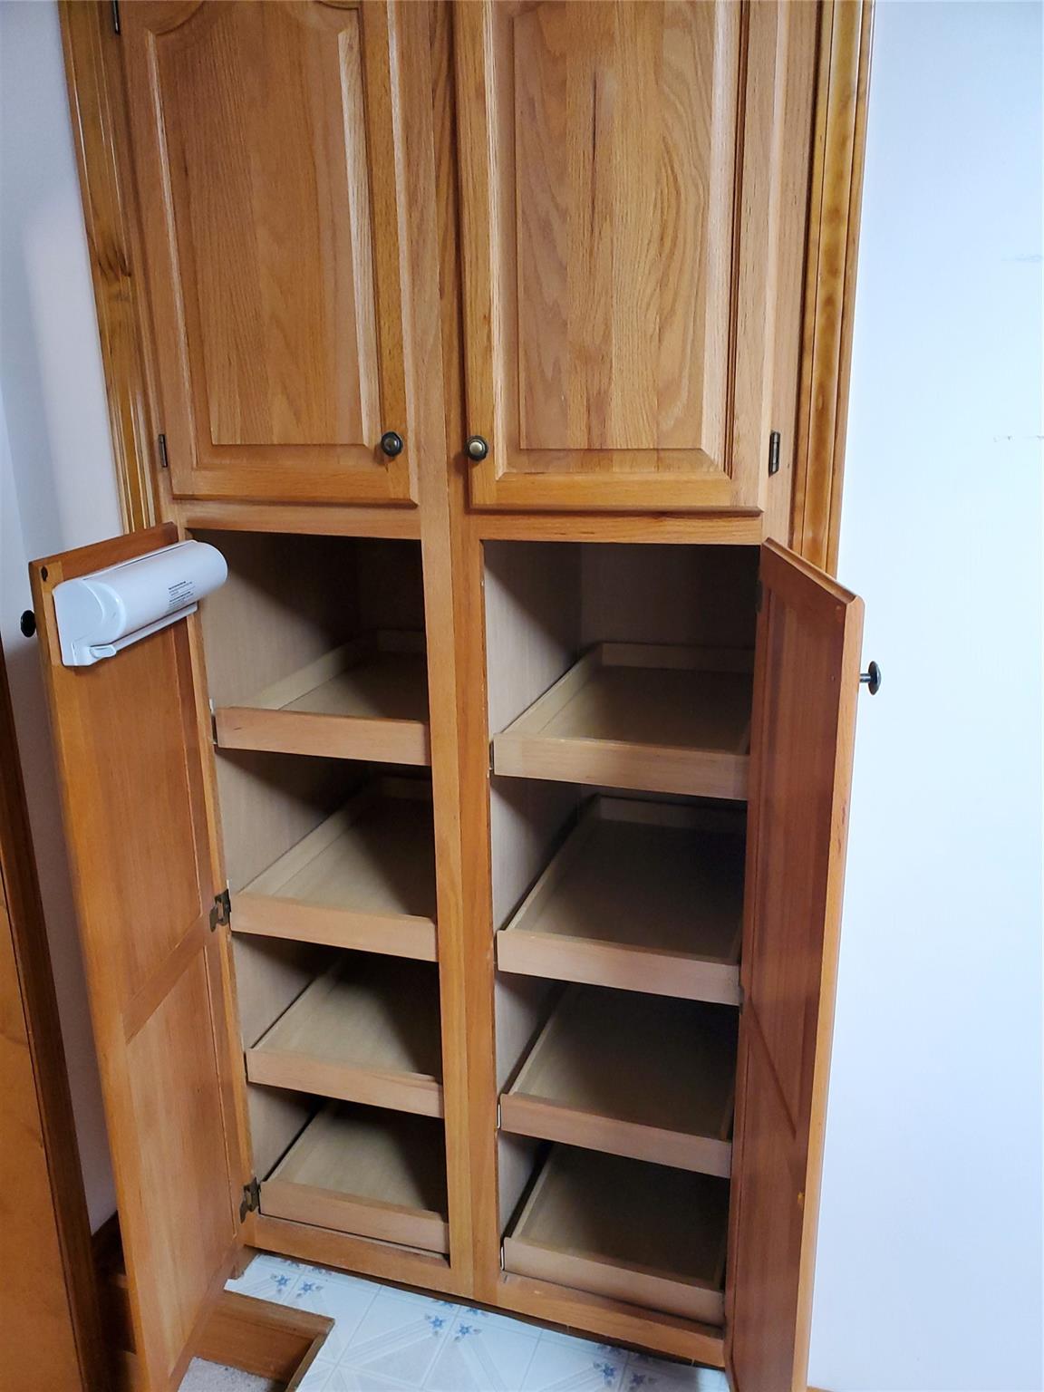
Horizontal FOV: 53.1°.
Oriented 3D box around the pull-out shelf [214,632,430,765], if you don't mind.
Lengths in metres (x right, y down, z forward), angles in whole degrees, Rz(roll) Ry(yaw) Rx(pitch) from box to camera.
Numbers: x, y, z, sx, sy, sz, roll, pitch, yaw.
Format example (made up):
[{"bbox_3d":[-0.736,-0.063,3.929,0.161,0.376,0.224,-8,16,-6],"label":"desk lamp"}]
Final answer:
[{"bbox_3d":[-0.214,-0.018,1.794,0.350,0.062,0.573,4,17,17],"label":"pull-out shelf"}]

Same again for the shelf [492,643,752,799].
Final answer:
[{"bbox_3d":[0.213,0.016,1.665,0.350,0.062,0.573,4,17,17],"label":"shelf"}]

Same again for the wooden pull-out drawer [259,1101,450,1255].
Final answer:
[{"bbox_3d":[-0.202,0.807,2.030,0.350,0.062,0.573,4,17,17],"label":"wooden pull-out drawer"}]

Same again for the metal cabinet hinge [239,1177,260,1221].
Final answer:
[{"bbox_3d":[-0.465,0.857,1.784,0.025,0.065,0.050,4,17,17],"label":"metal cabinet hinge"}]

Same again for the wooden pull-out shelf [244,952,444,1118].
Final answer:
[{"bbox_3d":[-0.205,0.551,1.956,0.350,0.062,0.573,4,17,17],"label":"wooden pull-out shelf"}]

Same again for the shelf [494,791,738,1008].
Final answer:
[{"bbox_3d":[0.217,0.310,1.749,0.350,0.062,0.573,4,17,17],"label":"shelf"}]

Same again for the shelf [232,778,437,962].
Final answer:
[{"bbox_3d":[-0.209,0.283,1.879,0.350,0.062,0.573,4,17,17],"label":"shelf"}]

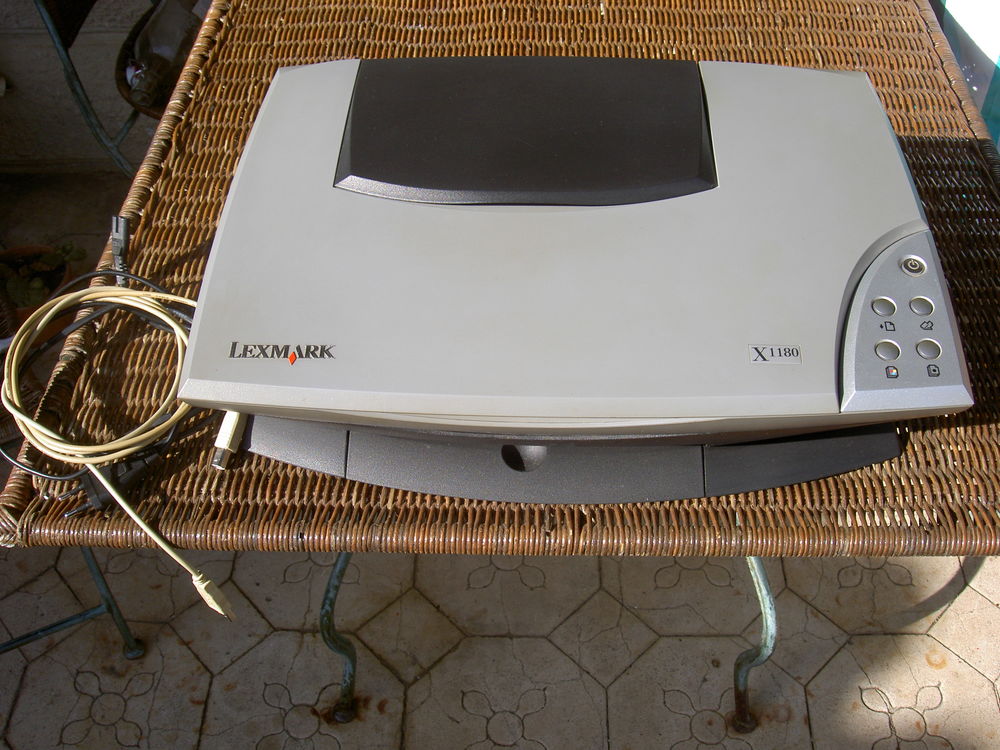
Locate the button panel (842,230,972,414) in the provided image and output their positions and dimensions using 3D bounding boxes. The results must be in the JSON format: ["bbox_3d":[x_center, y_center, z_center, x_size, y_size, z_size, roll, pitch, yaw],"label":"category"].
[{"bbox_3d":[0.216,-0.035,0.624,0.076,0.016,0.143,1,48,2],"label":"button panel"}]

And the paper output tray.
[{"bbox_3d":[0.048,0.042,0.722,0.414,0.022,0.092,0,47,1],"label":"paper output tray"}]

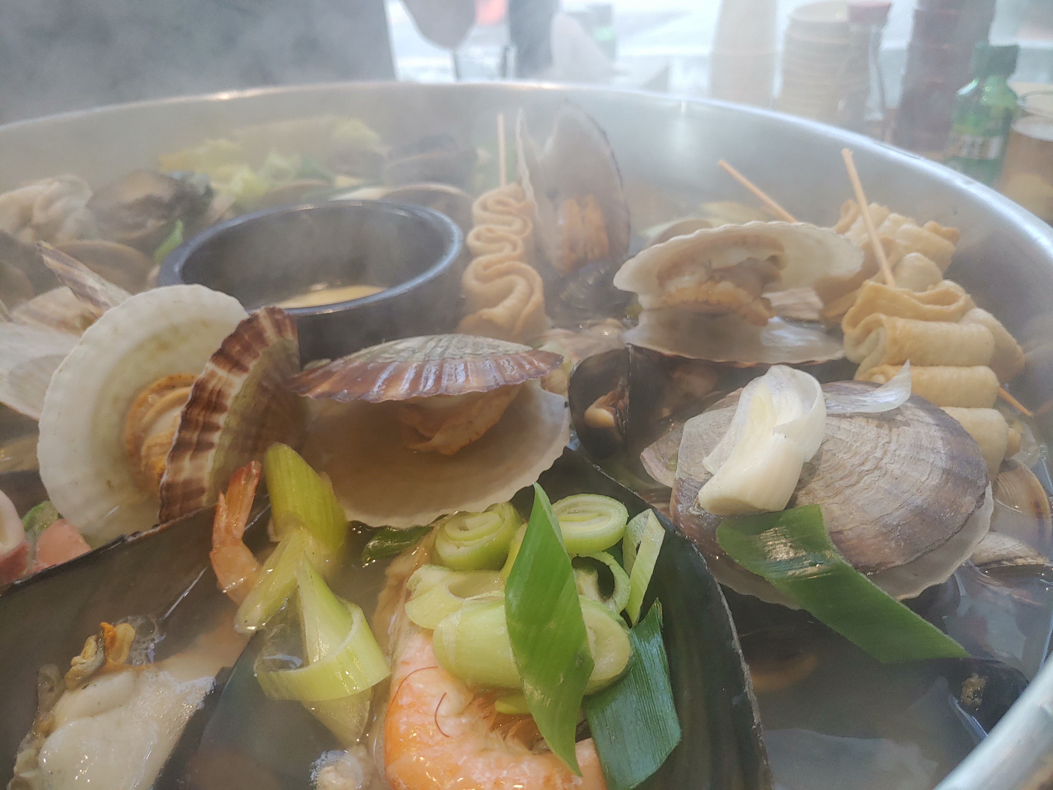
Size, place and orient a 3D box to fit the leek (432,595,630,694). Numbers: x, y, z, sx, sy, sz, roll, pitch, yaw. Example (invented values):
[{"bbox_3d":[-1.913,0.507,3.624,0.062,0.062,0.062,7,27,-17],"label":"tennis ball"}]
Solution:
[{"bbox_3d":[0.001,0.058,0.184,0.043,0.021,0.021,-8,27,29],"label":"leek"}]

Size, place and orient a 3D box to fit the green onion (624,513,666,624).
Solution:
[{"bbox_3d":[0.030,0.044,0.202,0.010,0.030,0.011,5,-6,-5],"label":"green onion"}]

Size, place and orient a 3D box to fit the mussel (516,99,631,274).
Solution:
[{"bbox_3d":[0.021,-0.089,0.345,0.045,0.072,0.030,5,33,11],"label":"mussel"}]

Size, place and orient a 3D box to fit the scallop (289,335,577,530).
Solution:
[{"bbox_3d":[-0.030,0.007,0.259,0.088,0.053,0.082,4,26,13],"label":"scallop"}]

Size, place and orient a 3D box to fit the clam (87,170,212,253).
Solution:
[{"bbox_3d":[-0.217,-0.107,0.456,0.068,0.038,0.055,-8,33,-10],"label":"clam"}]

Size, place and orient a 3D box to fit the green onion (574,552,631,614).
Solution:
[{"bbox_3d":[0.019,0.047,0.198,0.016,0.008,0.017,-3,55,2],"label":"green onion"}]

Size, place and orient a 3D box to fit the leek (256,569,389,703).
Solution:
[{"bbox_3d":[-0.053,0.061,0.206,0.035,0.024,0.034,-7,33,-7],"label":"leek"}]

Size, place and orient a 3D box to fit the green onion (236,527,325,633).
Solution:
[{"bbox_3d":[-0.070,0.052,0.223,0.013,0.010,0.029,23,74,34],"label":"green onion"}]

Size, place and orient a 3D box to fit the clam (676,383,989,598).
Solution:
[{"bbox_3d":[0.087,0.024,0.234,0.094,0.036,0.090,-27,43,-30],"label":"clam"}]

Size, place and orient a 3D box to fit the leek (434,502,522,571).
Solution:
[{"bbox_3d":[-0.013,0.038,0.216,0.021,0.011,0.021,-22,18,0],"label":"leek"}]

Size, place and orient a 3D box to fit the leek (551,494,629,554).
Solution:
[{"bbox_3d":[0.017,0.036,0.217,0.021,0.006,0.021,-2,21,0],"label":"leek"}]

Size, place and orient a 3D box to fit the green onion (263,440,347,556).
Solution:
[{"bbox_3d":[-0.065,0.031,0.234,0.020,0.031,0.018,-7,-2,3],"label":"green onion"}]

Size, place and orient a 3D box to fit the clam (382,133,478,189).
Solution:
[{"bbox_3d":[-0.055,-0.133,0.450,0.053,0.032,0.040,-2,32,0],"label":"clam"}]

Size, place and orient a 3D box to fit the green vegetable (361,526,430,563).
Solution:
[{"bbox_3d":[-0.039,0.044,0.238,0.022,0.005,0.011,-21,37,-28],"label":"green vegetable"}]

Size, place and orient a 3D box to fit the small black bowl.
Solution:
[{"bbox_3d":[-0.091,-0.035,0.361,0.129,0.066,0.129,-2,32,0],"label":"small black bowl"}]

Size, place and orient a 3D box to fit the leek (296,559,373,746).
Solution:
[{"bbox_3d":[-0.048,0.063,0.195,0.015,0.041,0.012,-12,-8,-16],"label":"leek"}]

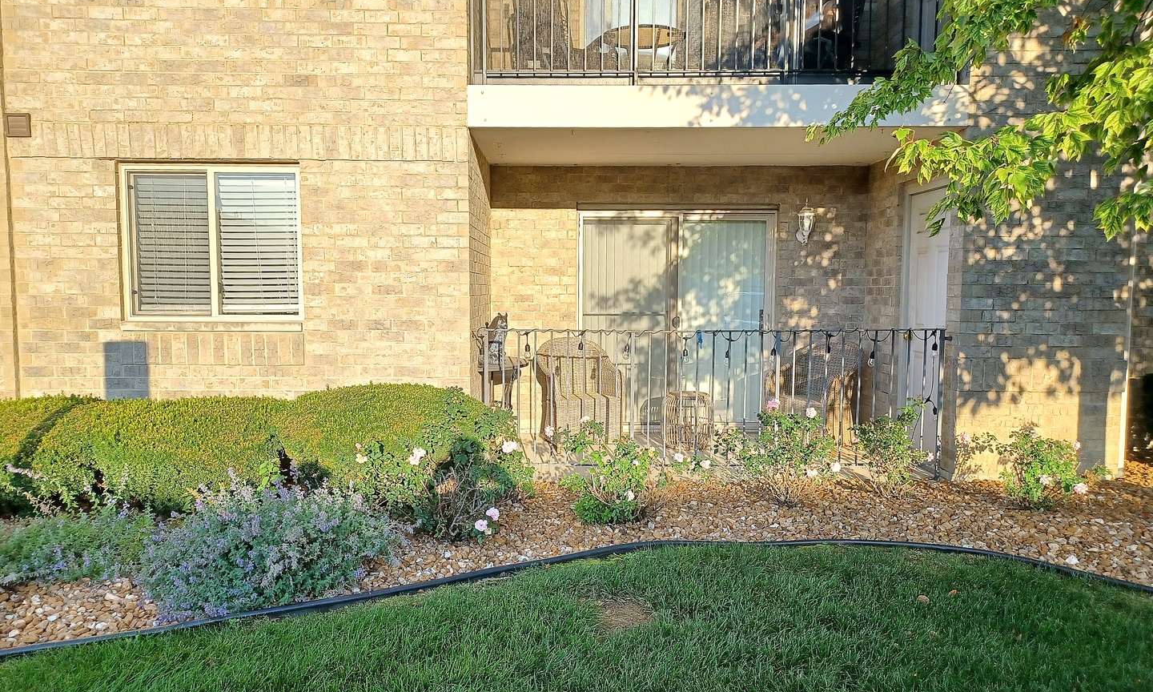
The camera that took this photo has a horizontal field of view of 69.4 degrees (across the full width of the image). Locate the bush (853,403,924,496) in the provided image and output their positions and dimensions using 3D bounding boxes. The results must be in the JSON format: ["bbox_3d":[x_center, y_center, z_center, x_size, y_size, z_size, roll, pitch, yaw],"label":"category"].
[{"bbox_3d":[2.127,0.699,5.683,0.487,0.622,0.500,0,4,0],"label":"bush"}]

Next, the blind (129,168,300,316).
[{"bbox_3d":[-2.590,-0.740,5.971,1.204,1.046,0.050,0,4,0],"label":"blind"}]

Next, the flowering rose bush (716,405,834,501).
[{"bbox_3d":[1.314,0.703,5.482,0.796,0.646,0.650,0,4,0],"label":"flowering rose bush"}]

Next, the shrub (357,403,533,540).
[{"bbox_3d":[-0.769,0.712,4.792,1.005,0.741,0.800,0,4,0],"label":"shrub"}]

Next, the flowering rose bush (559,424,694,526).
[{"bbox_3d":[0.307,0.764,5.100,0.839,0.590,0.650,0,4,0],"label":"flowering rose bush"}]

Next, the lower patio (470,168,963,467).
[{"bbox_3d":[0.994,-0.392,6.853,3.486,2.380,1.810,0,4,0],"label":"lower patio"}]

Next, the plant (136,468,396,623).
[{"bbox_3d":[-1.477,0.882,4.066,1.160,0.536,0.950,0,4,0],"label":"plant"}]

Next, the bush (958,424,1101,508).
[{"bbox_3d":[2.991,0.775,5.490,0.907,0.515,0.600,0,4,0],"label":"bush"}]

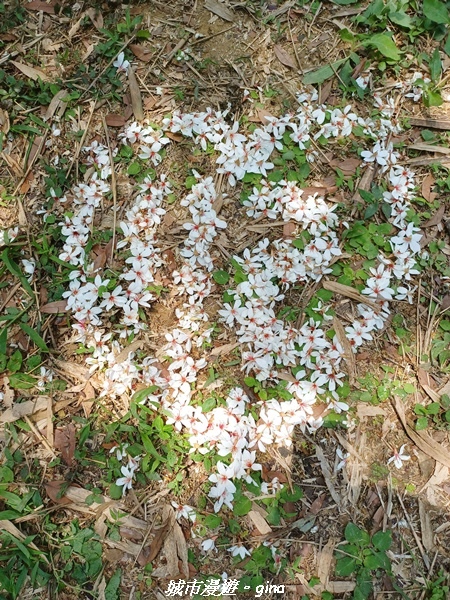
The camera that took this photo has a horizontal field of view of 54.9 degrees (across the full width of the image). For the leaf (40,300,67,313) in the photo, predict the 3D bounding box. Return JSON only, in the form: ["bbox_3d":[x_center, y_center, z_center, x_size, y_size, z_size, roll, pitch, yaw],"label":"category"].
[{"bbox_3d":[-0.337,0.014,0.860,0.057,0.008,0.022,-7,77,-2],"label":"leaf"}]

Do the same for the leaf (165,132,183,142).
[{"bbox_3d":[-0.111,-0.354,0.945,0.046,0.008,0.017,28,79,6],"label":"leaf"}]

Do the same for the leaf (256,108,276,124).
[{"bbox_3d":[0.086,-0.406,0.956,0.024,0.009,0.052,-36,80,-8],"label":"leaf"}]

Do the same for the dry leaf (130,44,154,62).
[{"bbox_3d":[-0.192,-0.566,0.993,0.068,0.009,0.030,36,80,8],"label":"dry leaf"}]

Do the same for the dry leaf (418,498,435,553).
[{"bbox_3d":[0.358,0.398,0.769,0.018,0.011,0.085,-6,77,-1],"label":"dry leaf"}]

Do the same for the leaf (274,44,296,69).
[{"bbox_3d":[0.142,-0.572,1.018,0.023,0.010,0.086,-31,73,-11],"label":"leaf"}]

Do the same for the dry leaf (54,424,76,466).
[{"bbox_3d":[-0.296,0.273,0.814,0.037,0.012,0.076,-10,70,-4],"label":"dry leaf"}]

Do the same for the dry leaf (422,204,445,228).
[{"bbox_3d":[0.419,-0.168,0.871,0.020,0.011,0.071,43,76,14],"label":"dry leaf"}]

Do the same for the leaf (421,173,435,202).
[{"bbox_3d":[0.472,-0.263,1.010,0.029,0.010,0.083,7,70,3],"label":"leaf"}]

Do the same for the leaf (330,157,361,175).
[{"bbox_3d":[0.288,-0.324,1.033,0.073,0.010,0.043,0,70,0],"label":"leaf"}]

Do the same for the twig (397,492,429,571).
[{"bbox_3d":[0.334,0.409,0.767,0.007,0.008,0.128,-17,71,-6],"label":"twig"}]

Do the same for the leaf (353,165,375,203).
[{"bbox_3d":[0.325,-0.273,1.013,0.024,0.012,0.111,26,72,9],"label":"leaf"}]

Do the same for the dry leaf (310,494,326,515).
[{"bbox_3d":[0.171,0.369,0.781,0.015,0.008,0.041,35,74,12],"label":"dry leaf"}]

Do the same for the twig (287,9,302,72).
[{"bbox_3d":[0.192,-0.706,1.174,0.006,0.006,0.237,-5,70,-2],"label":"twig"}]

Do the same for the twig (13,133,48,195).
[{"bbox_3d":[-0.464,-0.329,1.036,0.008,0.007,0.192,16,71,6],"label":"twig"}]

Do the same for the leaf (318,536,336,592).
[{"bbox_3d":[0.158,0.403,0.663,0.018,0.011,0.074,17,71,6],"label":"leaf"}]

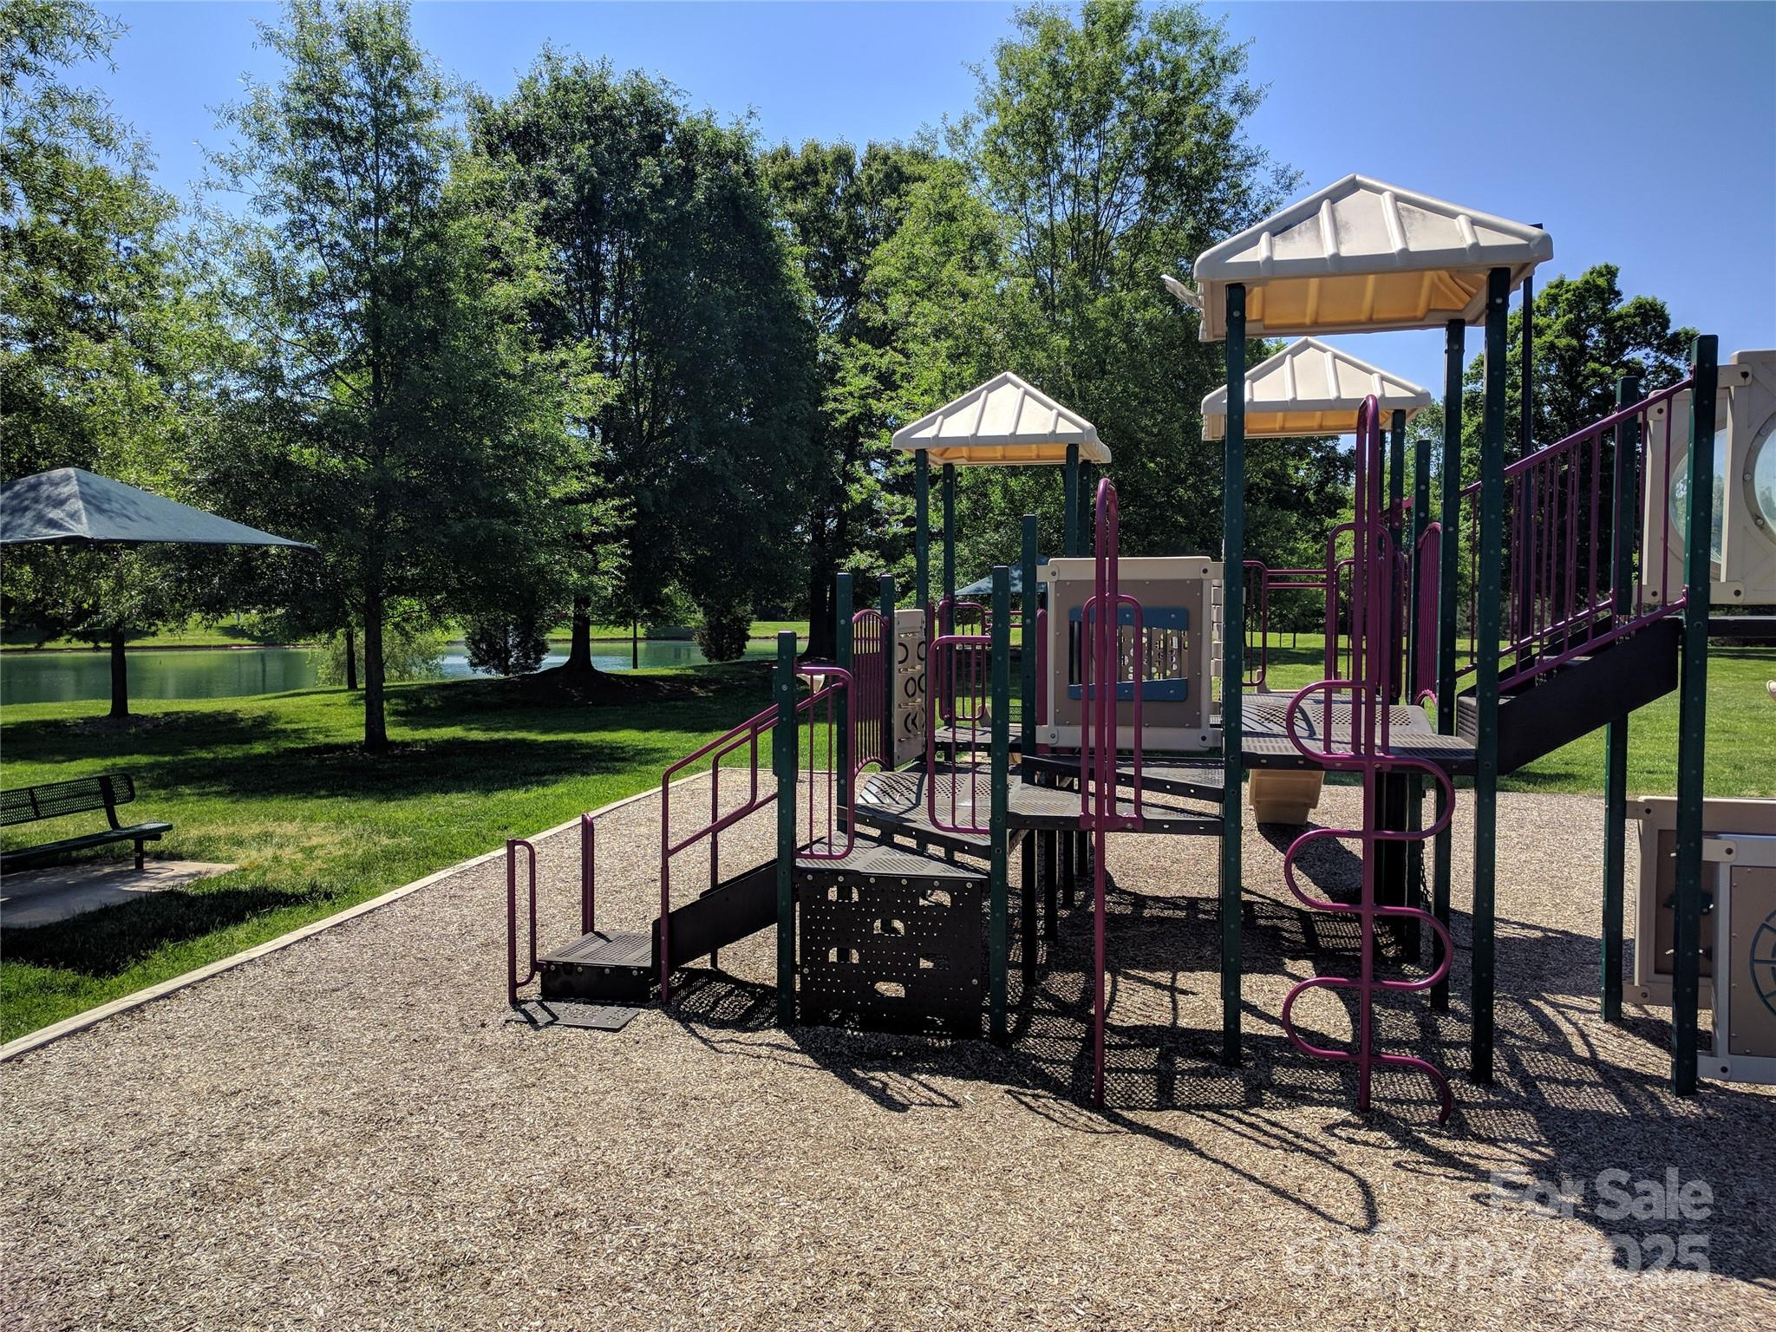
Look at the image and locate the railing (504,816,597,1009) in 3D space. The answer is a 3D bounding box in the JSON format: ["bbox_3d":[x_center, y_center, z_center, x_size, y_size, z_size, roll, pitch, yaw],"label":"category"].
[{"bbox_3d":[-1.791,1.277,7.167,0.089,0.839,0.950,1,2,14],"label":"railing"}]

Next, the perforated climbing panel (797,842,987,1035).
[{"bbox_3d":[0.132,1.337,6.747,0.950,0.757,0.965,1,2,14],"label":"perforated climbing panel"}]

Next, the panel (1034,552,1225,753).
[{"bbox_3d":[1.279,-0.058,7.003,0.965,1.005,0.067,1,2,14],"label":"panel"}]

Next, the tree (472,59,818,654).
[{"bbox_3d":[-7.872,-9.728,43.000,11.050,19.860,11.050,0,2,0],"label":"tree"}]

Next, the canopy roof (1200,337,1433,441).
[{"bbox_3d":[2.900,-1.939,9.128,1.396,0.624,1.396,1,2,14],"label":"canopy roof"}]

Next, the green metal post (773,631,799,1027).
[{"bbox_3d":[-0.489,0.781,6.417,0.074,1.893,0.074,1,2,14],"label":"green metal post"}]

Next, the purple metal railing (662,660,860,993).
[{"bbox_3d":[-0.562,0.847,6.917,1.069,1.723,0.973,1,2,14],"label":"purple metal railing"}]

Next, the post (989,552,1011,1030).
[{"bbox_3d":[0.518,0.640,6.154,0.074,2.198,0.074,1,2,14],"label":"post"}]

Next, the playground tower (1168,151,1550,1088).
[{"bbox_3d":[2.159,-0.267,6.237,1.396,4.010,1.396,1,2,14],"label":"playground tower"}]

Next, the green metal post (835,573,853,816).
[{"bbox_3d":[-0.232,0.590,7.418,0.074,2.198,0.074,1,2,14],"label":"green metal post"}]

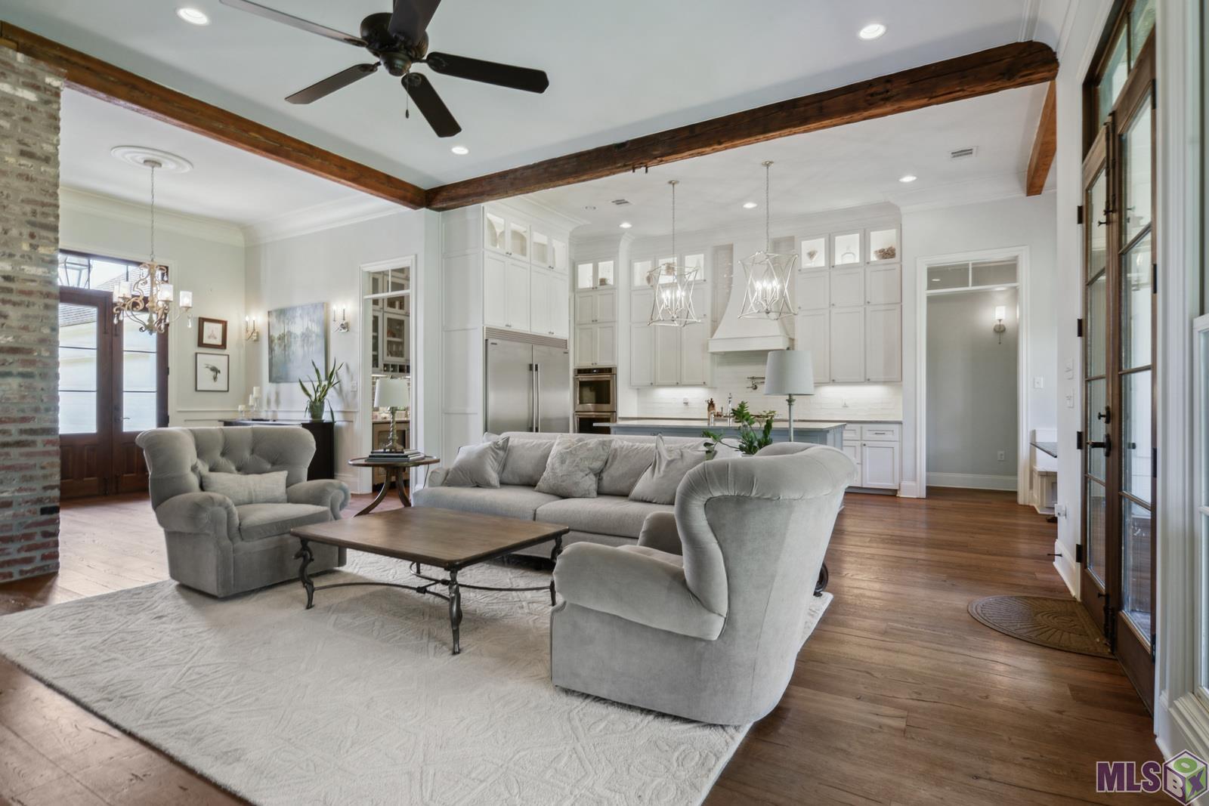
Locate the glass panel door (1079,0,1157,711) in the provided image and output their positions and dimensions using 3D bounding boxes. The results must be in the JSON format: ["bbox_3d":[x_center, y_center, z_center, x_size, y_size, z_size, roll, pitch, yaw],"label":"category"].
[{"bbox_3d":[2.347,-0.113,2.757,0.080,2.486,1.480,0,0,30],"label":"glass panel door"}]

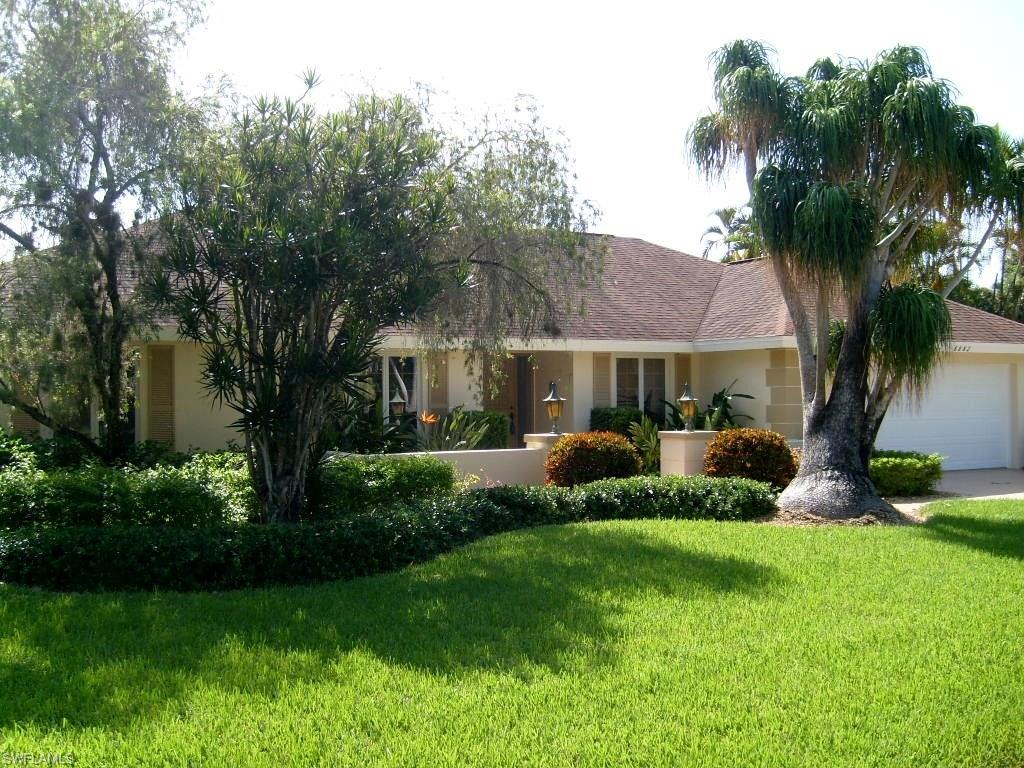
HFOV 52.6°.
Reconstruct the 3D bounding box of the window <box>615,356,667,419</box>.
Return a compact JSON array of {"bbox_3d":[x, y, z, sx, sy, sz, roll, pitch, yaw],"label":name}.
[{"bbox_3d":[2.594,0.150,20.900,1.280,1.450,0.100,0,0,-26],"label":"window"}]

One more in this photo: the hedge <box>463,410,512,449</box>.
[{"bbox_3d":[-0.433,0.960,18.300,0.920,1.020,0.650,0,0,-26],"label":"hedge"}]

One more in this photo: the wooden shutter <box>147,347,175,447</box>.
[{"bbox_3d":[-5.322,0.220,15.700,0.400,1.620,0.050,0,0,-26],"label":"wooden shutter"}]

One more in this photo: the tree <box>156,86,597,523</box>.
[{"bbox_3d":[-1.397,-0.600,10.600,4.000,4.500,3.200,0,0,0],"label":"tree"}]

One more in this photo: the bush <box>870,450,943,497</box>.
[{"bbox_3d":[6.255,1.420,16.500,1.150,0.620,1.000,0,0,-26],"label":"bush"}]

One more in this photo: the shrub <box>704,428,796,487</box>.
[{"bbox_3d":[3.409,1.090,14.800,1.350,0.930,1.250,0,0,0],"label":"shrub"}]

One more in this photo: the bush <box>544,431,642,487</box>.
[{"bbox_3d":[1.141,1.100,14.500,1.370,0.920,1.250,0,0,0],"label":"bush"}]

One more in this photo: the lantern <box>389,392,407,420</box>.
[{"bbox_3d":[-1.847,0.339,16.700,0.290,0.440,0.290,0,0,-29],"label":"lantern"}]

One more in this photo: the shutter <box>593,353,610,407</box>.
[{"bbox_3d":[1.772,0.170,20.500,0.410,1.550,0.050,0,0,-26],"label":"shutter"}]

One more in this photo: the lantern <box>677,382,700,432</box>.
[{"bbox_3d":[2.608,0.330,15.300,0.340,0.740,0.340,0,0,-26],"label":"lantern"}]

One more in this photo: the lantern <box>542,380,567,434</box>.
[{"bbox_3d":[0.607,0.330,14.800,0.340,0.750,0.340,0,0,-26],"label":"lantern"}]

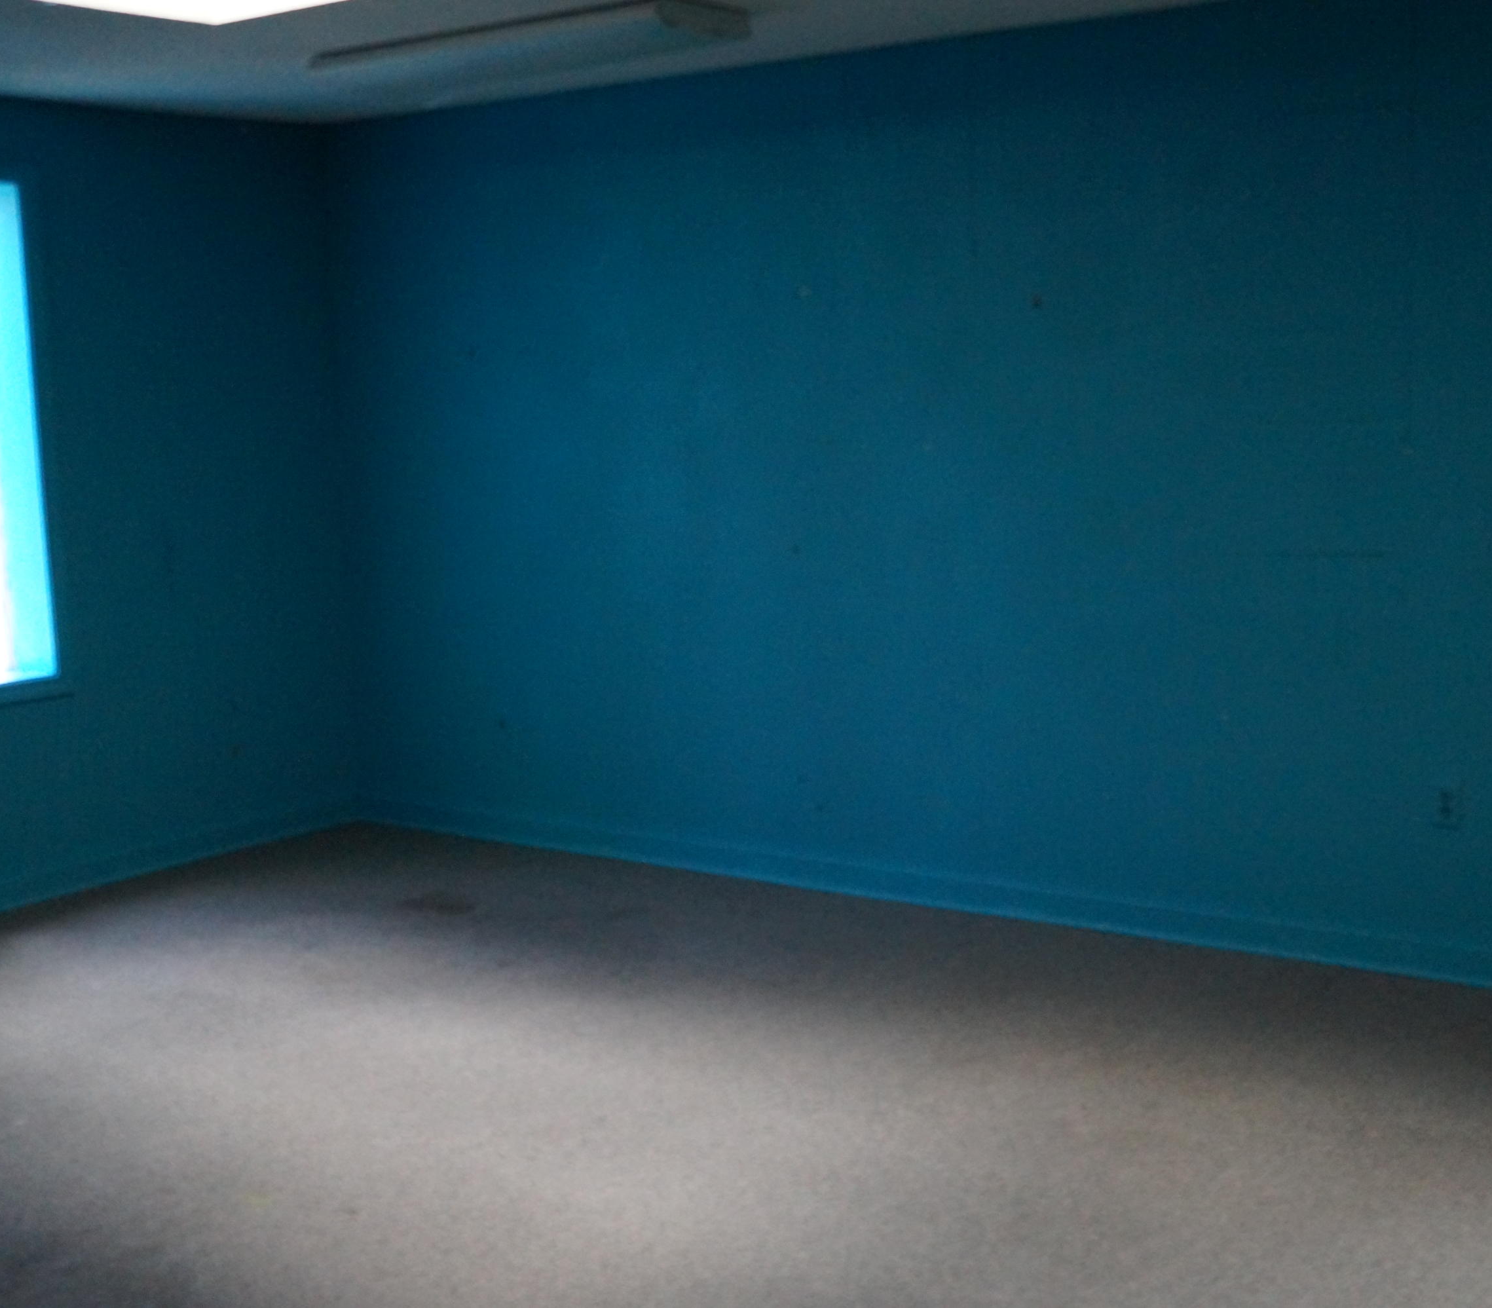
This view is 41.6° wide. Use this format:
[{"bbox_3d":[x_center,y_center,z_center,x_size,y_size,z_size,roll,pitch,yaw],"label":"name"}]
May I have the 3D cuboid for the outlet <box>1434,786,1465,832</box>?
[{"bbox_3d":[1.727,0.372,4.822,0.071,0.115,0.010,4,10,36],"label":"outlet"}]

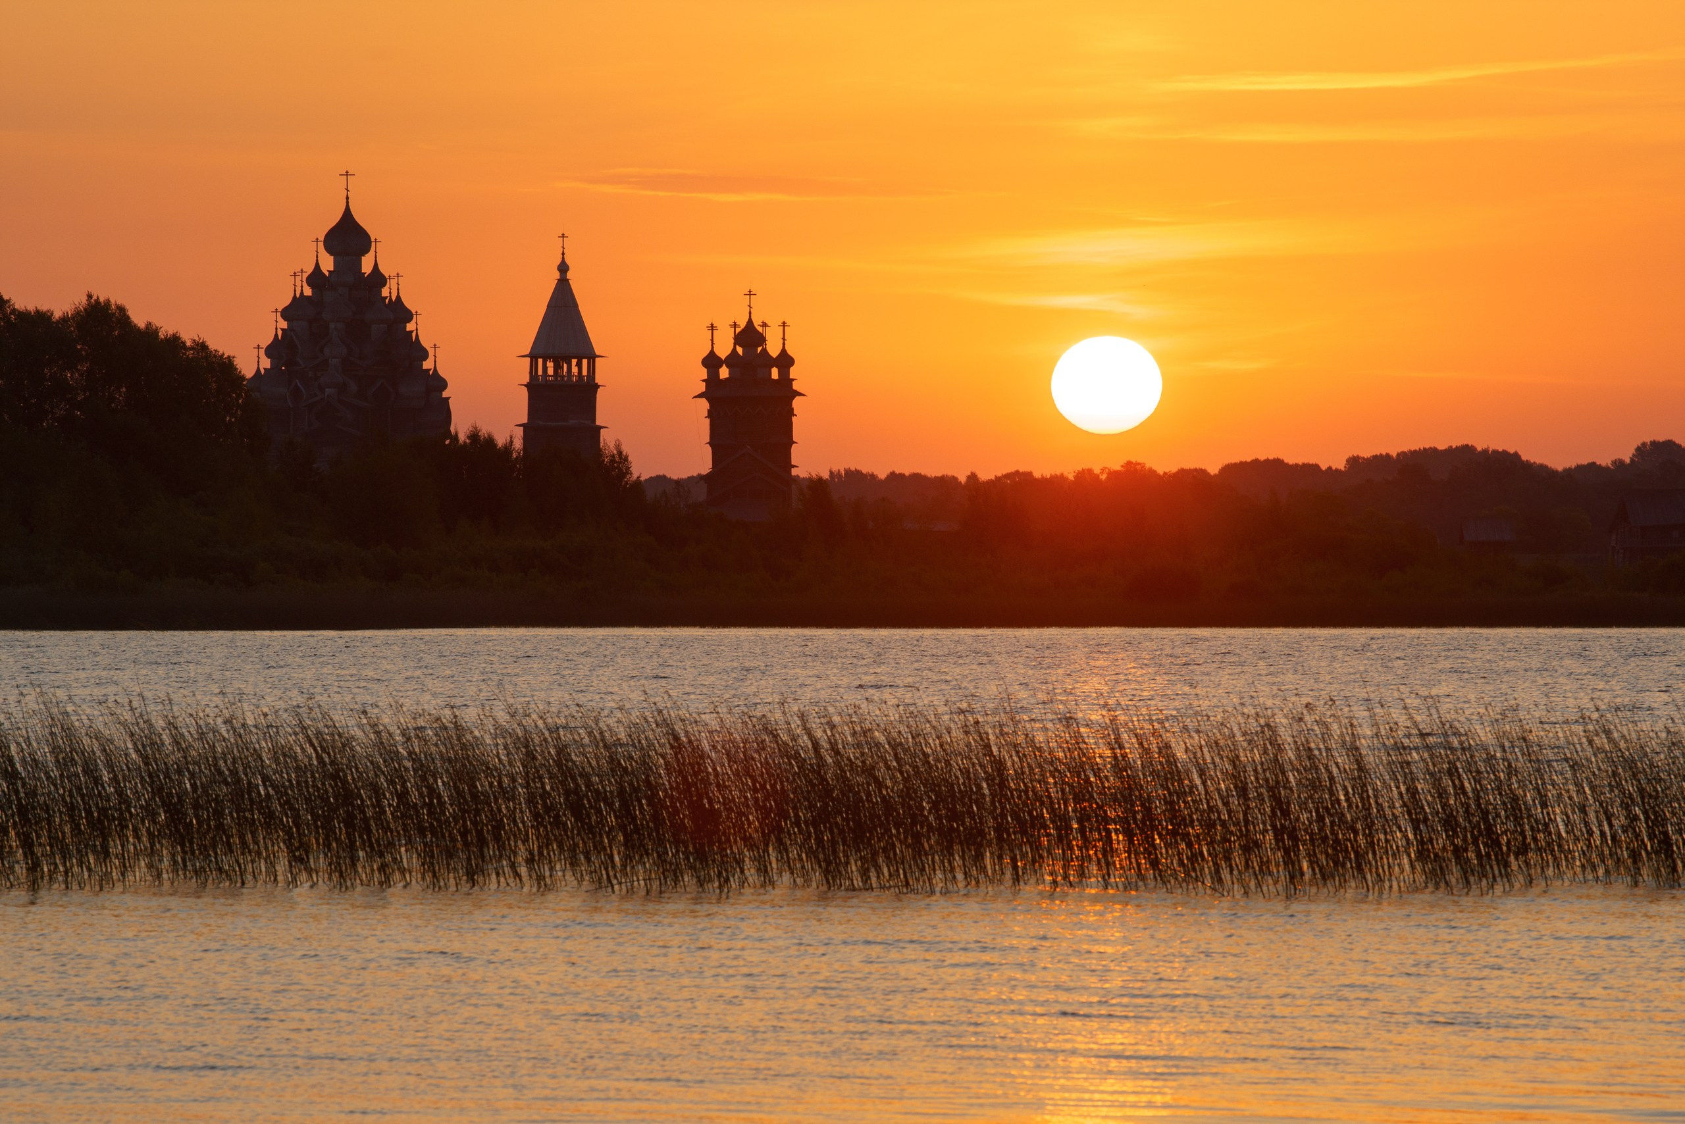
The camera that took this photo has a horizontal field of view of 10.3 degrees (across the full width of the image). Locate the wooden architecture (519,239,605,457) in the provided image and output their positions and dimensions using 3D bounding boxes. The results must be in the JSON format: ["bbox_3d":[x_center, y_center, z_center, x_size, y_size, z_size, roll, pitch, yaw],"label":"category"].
[{"bbox_3d":[-29.300,-19.400,985.000,8.700,30.000,8.700,0,0,9],"label":"wooden architecture"}]

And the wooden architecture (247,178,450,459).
[{"bbox_3d":[-52.600,-22.600,987.000,21.500,36.800,28.000,0,0,10],"label":"wooden architecture"}]

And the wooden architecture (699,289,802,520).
[{"bbox_3d":[-9.800,-15.600,987.000,11.500,26.300,26.000,0,0,2],"label":"wooden architecture"}]

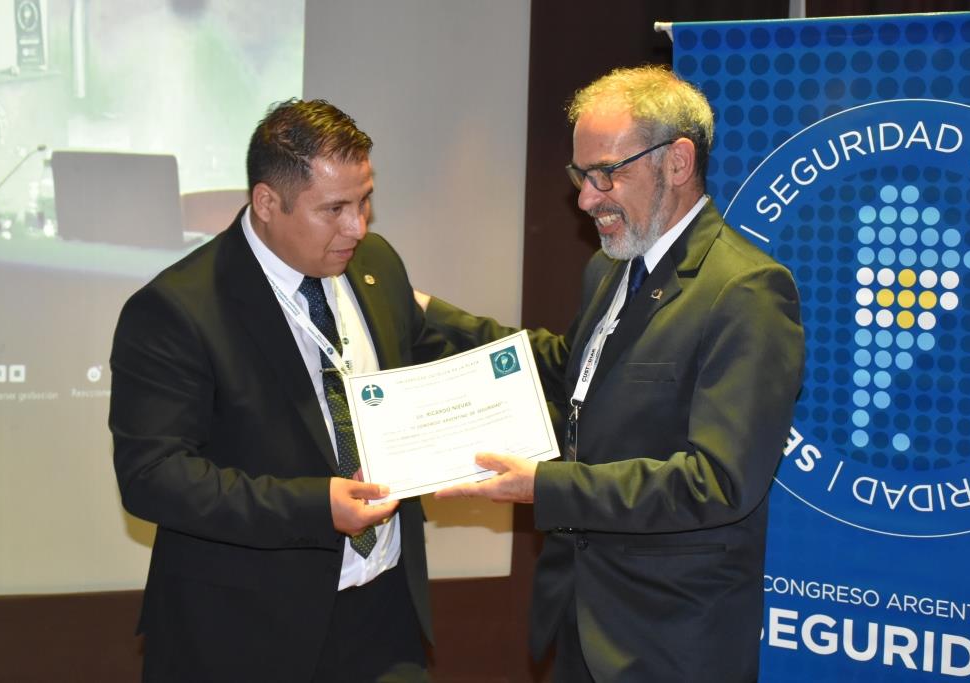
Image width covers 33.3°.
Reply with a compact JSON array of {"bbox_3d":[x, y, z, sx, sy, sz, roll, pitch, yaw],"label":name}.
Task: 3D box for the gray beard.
[{"bbox_3d":[0.210,-0.187,2.420,0.105,0.125,0.140,-20,14,-29],"label":"gray beard"}]

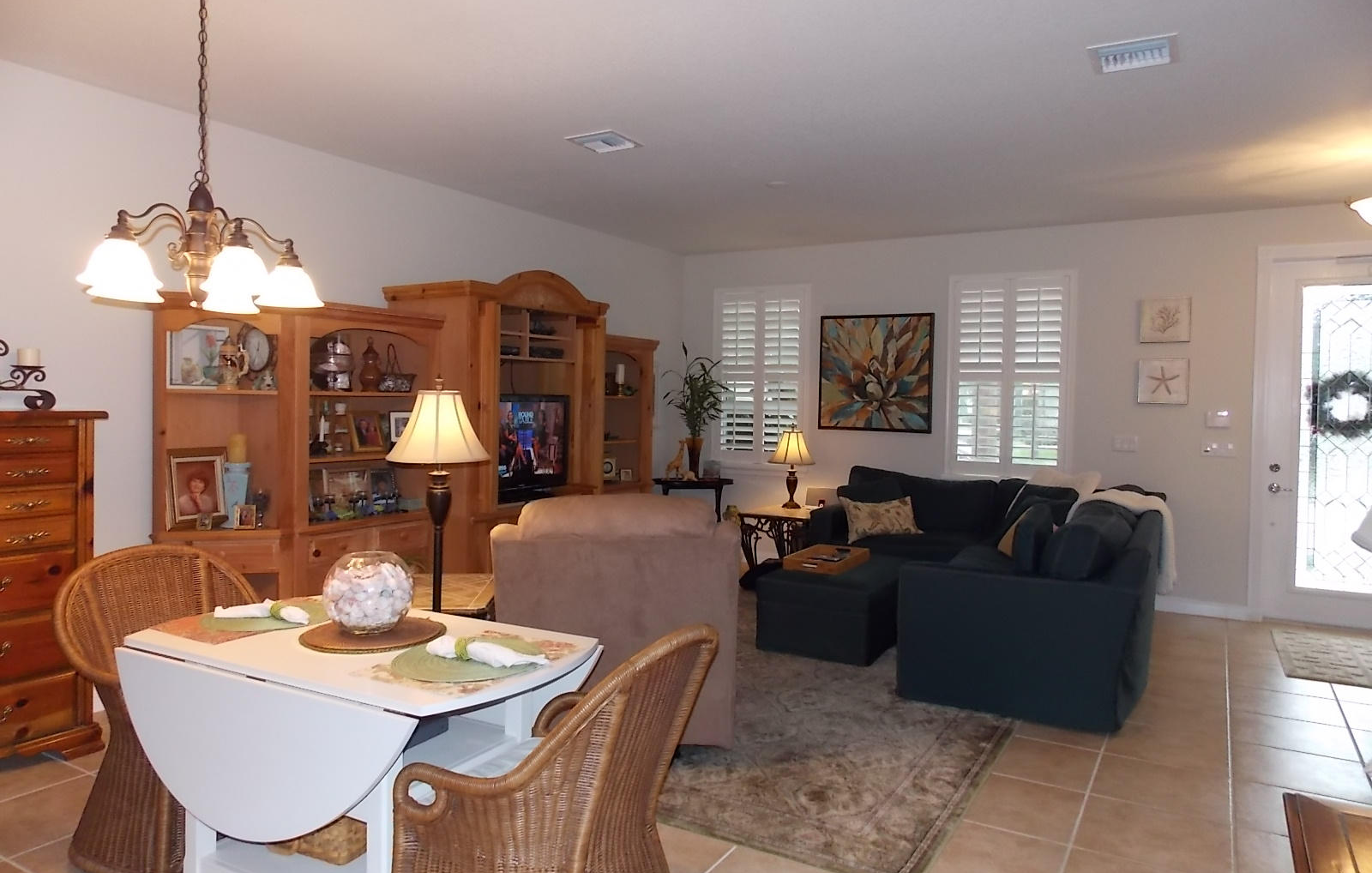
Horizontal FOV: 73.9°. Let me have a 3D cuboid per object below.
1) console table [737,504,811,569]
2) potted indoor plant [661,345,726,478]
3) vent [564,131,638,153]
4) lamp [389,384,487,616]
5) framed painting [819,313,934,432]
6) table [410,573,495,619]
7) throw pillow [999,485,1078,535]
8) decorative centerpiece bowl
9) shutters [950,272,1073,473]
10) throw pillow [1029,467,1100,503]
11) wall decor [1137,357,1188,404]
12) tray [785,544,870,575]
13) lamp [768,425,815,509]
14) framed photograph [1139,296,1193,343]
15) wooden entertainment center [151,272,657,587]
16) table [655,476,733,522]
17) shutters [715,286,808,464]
[{"bbox_3d":[0.838,0.875,7.150,0.600,0.570,0.730,2,3,30],"label":"console table"},{"bbox_3d":[0.043,-0.215,7.883,0.540,1.170,0.500,0,3,-12],"label":"potted indoor plant"},{"bbox_3d":[-0.416,-1.500,4.686,0.290,0.025,0.315,2,3,30],"label":"vent"},{"bbox_3d":[-0.995,0.528,3.636,0.410,1.490,0.410,2,3,30],"label":"lamp"},{"bbox_3d":[1.540,-0.514,7.419,0.962,0.944,0.040,2,3,30],"label":"framed painting"},{"bbox_3d":[-1.151,0.960,4.026,0.570,0.570,0.730,1,2,-4],"label":"table"},{"bbox_3d":[2.376,0.533,6.138,0.470,0.420,0.180,2,-17,30],"label":"throw pillow"},{"bbox_3d":[-0.939,0.456,2.686,0.272,0.224,0.272,1,3,0],"label":"decorative centerpiece bowl"},{"bbox_3d":[2.426,-0.455,6.861,0.895,1.523,0.070,2,3,30],"label":"shutters"},{"bbox_3d":[2.444,0.446,6.093,0.150,0.460,0.500,37,-11,-19],"label":"throw pillow"},{"bbox_3d":[3.341,-0.381,6.376,0.307,0.316,0.030,2,3,30],"label":"wall decor"},{"bbox_3d":[0.859,0.755,5.523,0.340,0.065,0.600,2,3,30],"label":"tray"},{"bbox_3d":[0.870,0.244,7.447,0.380,0.670,0.380,1,2,0],"label":"lamp"},{"bbox_3d":[3.347,-0.808,6.358,0.312,0.308,0.030,2,3,30],"label":"framed photograph"},{"bbox_3d":[-1.267,0.084,5.680,0.760,2.190,3.680,2,3,30],"label":"wooden entertainment center"},{"bbox_3d":[0.028,0.735,7.889,0.680,0.740,0.380,0,3,-12],"label":"table"},{"bbox_3d":[0.627,-0.528,7.912,0.910,1.535,0.070,2,3,30],"label":"shutters"}]

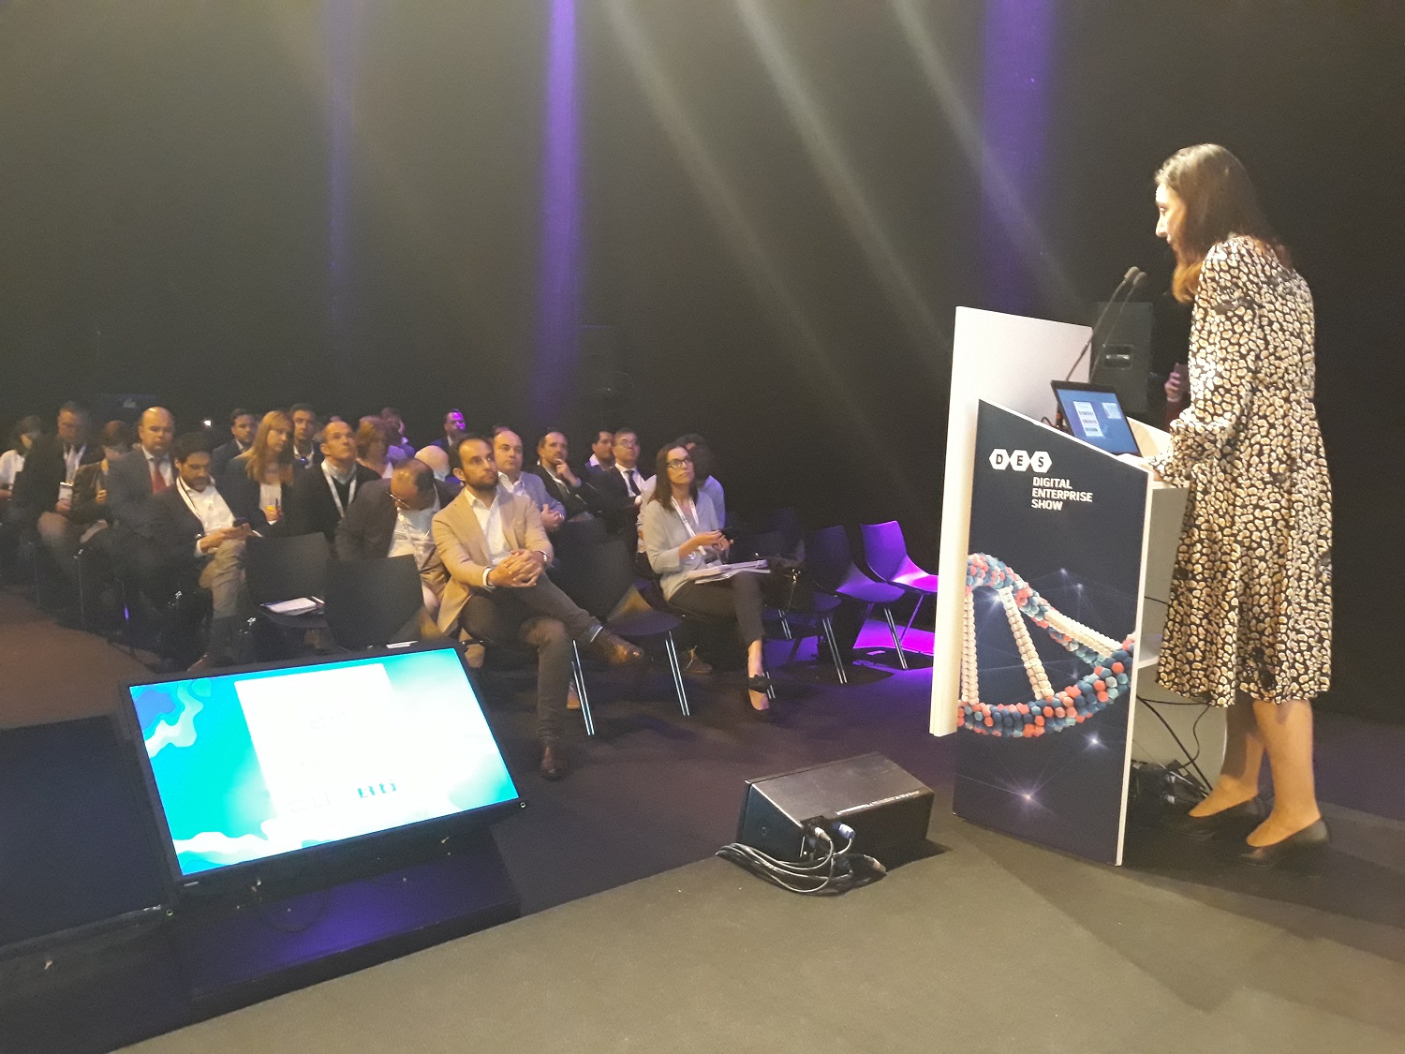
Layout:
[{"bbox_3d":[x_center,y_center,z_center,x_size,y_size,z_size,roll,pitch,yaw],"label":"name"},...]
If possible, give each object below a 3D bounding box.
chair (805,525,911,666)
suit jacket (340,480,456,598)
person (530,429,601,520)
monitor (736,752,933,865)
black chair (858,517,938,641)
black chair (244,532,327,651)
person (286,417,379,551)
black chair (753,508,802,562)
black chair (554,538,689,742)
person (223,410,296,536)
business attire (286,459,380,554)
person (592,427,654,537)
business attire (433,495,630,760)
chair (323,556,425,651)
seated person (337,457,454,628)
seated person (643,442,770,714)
[{"bbox_3d":[0.826,0.401,6.151,0.500,0.790,0.520,-3,8,-42],"label":"chair"},{"bbox_3d":[-1.409,0.050,5.331,0.560,0.640,0.480,-2,7,-37],"label":"suit jacket"},{"bbox_3d":[-0.755,0.023,6.883,0.540,1.270,0.780,-3,8,-42],"label":"person"},{"bbox_3d":[0.321,0.655,2.542,0.420,0.150,0.230,-3,8,-38],"label":"monitor"},{"bbox_3d":[1.280,0.378,6.663,0.510,0.790,0.570,-4,8,-44],"label":"black chair"},{"bbox_3d":[-1.790,0.426,4.990,0.500,0.790,0.520,-3,8,-42],"label":"black chair"},{"bbox_3d":[-1.851,0.078,5.882,0.560,1.290,0.800,-3,8,-42],"label":"person"},{"bbox_3d":[0.619,0.283,7.380,0.510,0.790,0.570,-3,8,-42],"label":"black chair"},{"bbox_3d":[-0.411,0.478,5.071,0.510,0.790,0.570,-3,8,-42],"label":"black chair"},{"bbox_3d":[-2.183,0.092,5.578,0.500,1.300,0.780,-3,8,-42],"label":"person"},{"bbox_3d":[-1.859,0.120,5.908,0.560,0.950,0.700,-3,8,-42],"label":"business attire"},{"bbox_3d":[-0.334,-0.009,7.407,0.540,1.300,0.820,-3,7,-40],"label":"person"},{"bbox_3d":[-0.725,0.340,4.509,0.600,1.000,0.720,-3,8,-42],"label":"business attire"},{"bbox_3d":[-1.224,0.524,4.327,0.510,0.790,0.570,-3,8,-42],"label":"chair"},{"bbox_3d":[-1.277,0.238,5.230,0.560,1.150,0.820,-3,8,-42],"label":"seated person"},{"bbox_3d":[0.010,0.250,5.200,0.780,1.260,0.490,7,8,42],"label":"seated person"}]

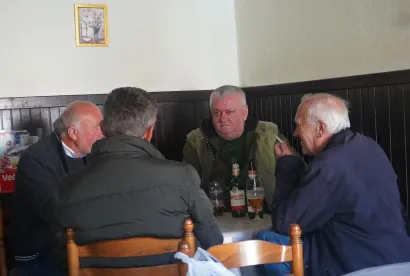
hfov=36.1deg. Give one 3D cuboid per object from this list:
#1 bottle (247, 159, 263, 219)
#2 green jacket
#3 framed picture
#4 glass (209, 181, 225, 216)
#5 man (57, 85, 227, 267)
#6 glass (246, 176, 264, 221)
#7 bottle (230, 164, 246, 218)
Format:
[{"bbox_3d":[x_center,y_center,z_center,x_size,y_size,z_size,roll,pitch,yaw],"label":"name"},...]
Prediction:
[{"bbox_3d":[0.213,0.221,2.765,0.068,0.260,0.068,-2,2,0],"label":"bottle"},{"bbox_3d":[0.166,0.223,3.086,0.540,0.640,0.420,-2,2,6],"label":"green jacket"},{"bbox_3d":[-0.596,-0.589,3.300,0.173,0.217,0.020,-3,2,-28],"label":"framed picture"},{"bbox_3d":[0.049,0.267,2.837,0.072,0.160,0.072,-2,2,0],"label":"glass"},{"bbox_3d":[-0.225,0.454,2.265,0.580,1.250,0.700,-2,2,11],"label":"man"},{"bbox_3d":[0.213,0.255,2.697,0.075,0.185,0.075,-2,2,0],"label":"glass"},{"bbox_3d":[0.145,0.222,2.816,0.068,0.252,0.068,-2,2,0],"label":"bottle"}]

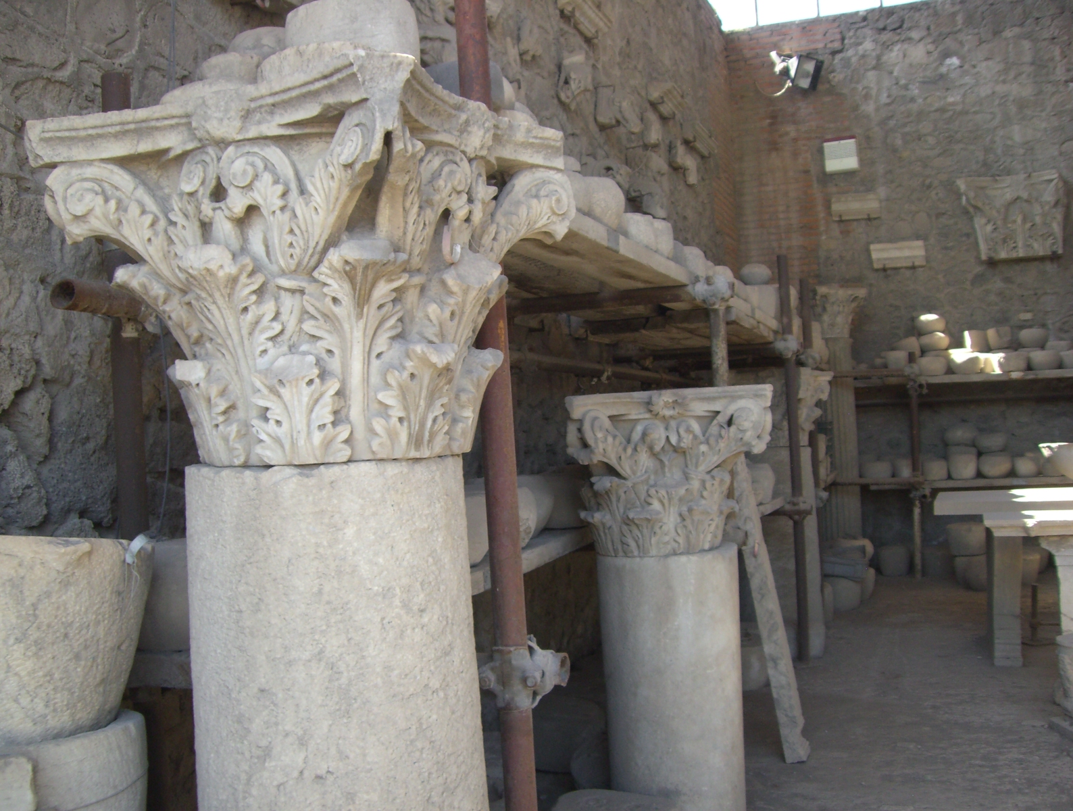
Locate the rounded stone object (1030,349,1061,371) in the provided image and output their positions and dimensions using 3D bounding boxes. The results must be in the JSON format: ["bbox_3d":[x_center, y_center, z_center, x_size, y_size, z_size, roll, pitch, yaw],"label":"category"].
[{"bbox_3d":[4.060,-0.364,9.467,0.255,0.170,0.255,-3,-1,18],"label":"rounded stone object"}]

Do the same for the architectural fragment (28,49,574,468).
[{"bbox_3d":[-0.272,-0.139,1.518,0.510,0.425,0.510,-3,-1,22],"label":"architectural fragment"}]

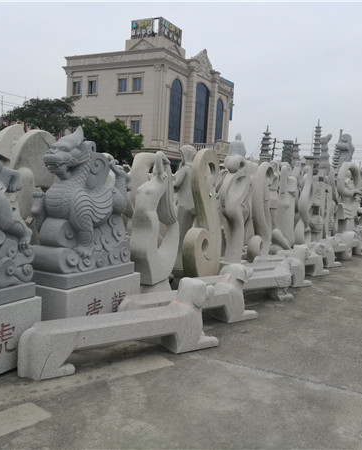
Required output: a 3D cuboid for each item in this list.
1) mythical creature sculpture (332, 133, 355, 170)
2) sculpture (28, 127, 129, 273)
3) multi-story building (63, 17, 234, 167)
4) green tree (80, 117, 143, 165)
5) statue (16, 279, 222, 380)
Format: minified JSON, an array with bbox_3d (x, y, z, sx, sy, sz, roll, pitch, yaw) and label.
[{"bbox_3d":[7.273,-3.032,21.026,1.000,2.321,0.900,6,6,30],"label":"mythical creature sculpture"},{"bbox_3d":[-1.019,-0.274,4.954,0.620,1.400,1.150,6,5,27],"label":"sculpture"},{"bbox_3d":[-3.246,-12.126,53.280,11.940,17.832,16.000,6,6,29],"label":"multi-story building"},{"bbox_3d":[-5.385,-5.088,36.055,4.600,6.494,4.500,6,6,29],"label":"green tree"},{"bbox_3d":[-0.467,0.851,4.246,1.850,0.670,0.380,0,6,-34],"label":"statue"}]

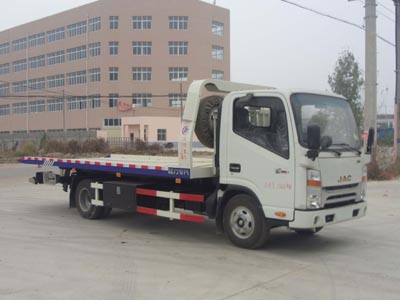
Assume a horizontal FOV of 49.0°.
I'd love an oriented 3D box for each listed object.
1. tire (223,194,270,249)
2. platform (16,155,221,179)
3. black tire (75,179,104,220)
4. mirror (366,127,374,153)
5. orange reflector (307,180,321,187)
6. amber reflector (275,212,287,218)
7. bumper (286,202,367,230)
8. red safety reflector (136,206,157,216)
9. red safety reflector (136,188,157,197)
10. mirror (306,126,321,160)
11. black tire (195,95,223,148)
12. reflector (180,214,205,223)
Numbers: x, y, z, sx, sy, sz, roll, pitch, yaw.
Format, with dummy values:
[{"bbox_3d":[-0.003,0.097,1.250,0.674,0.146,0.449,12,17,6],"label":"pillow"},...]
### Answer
[{"bbox_3d":[0.641,0.999,6.145,0.770,0.765,0.210,0,0,43],"label":"tire"},{"bbox_3d":[-1.437,0.302,9.438,5.650,0.210,2.300,1,0,43],"label":"platform"},{"bbox_3d":[-2.195,0.981,8.745,0.770,0.765,0.220,0,0,43],"label":"black tire"},{"bbox_3d":[2.686,-0.145,6.900,0.100,0.400,0.190,1,0,28],"label":"mirror"},{"bbox_3d":[1.472,0.437,5.680,0.250,0.072,0.065,1,0,-31],"label":"orange reflector"},{"bbox_3d":[1.017,0.830,5.561,0.166,0.068,0.030,0,0,43],"label":"amber reflector"},{"bbox_3d":[1.826,0.855,6.079,0.310,0.240,1.870,0,0,43],"label":"bumper"},{"bbox_3d":[-0.900,1.044,7.481,0.532,0.100,0.035,1,0,43],"label":"red safety reflector"},{"bbox_3d":[-0.879,0.707,7.309,0.511,0.090,0.030,0,0,43],"label":"red safety reflector"},{"bbox_3d":[1.329,-0.088,5.140,0.180,0.420,0.100,0,0,-36],"label":"mirror"},{"bbox_3d":[0.240,-0.439,6.849,0.210,0.820,0.820,1,0,43],"label":"black tire"},{"bbox_3d":[-0.106,1.053,6.753,0.518,0.100,0.035,1,0,43],"label":"reflector"}]

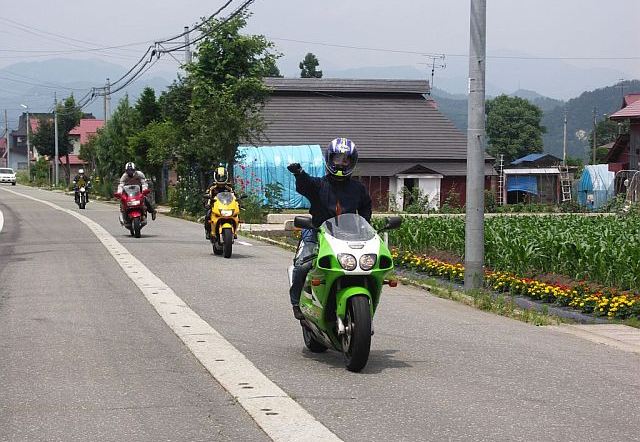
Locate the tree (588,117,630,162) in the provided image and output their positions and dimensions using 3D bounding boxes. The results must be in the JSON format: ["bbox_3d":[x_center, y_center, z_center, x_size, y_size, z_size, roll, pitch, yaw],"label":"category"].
[{"bbox_3d":[24.300,-5.300,140.000,4.600,6.600,4.600,0,2,0],"label":"tree"}]

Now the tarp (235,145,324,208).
[{"bbox_3d":[-1.750,-1.930,73.700,4.100,2.750,2.800,0,2,-16],"label":"tarp"}]

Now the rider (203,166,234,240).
[{"bbox_3d":[-1.790,-0.330,29.700,0.660,1.320,0.850,0,2,-10],"label":"rider"}]

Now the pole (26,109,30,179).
[{"bbox_3d":[-28.600,-7.500,165.000,0.270,7.100,0.270,0,2,0],"label":"pole"}]

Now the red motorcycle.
[{"bbox_3d":[-4.370,-0.230,39.000,0.800,1.200,2.100,0,2,-11],"label":"red motorcycle"}]

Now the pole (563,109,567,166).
[{"bbox_3d":[18.100,-4.930,125.000,0.220,6.700,0.220,0,2,0],"label":"pole"}]

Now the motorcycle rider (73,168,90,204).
[{"bbox_3d":[-9.500,-1.410,67.000,0.740,1.380,0.780,0,2,-10],"label":"motorcycle rider"}]

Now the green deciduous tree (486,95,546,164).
[{"bbox_3d":[13.200,-5.000,115.000,4.600,7.000,4.600,0,2,0],"label":"green deciduous tree"}]

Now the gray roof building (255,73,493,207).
[{"bbox_3d":[1.100,-4.270,94.200,15.500,7.400,9.000,0,2,-12],"label":"gray roof building"}]

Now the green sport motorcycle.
[{"bbox_3d":[0.125,0.490,12.620,0.750,1.140,2.050,0,2,-12],"label":"green sport motorcycle"}]

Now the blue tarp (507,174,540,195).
[{"bbox_3d":[11.100,-1.980,92.000,1.680,1.080,0.140,0,2,-6],"label":"blue tarp"}]

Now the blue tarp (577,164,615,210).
[{"bbox_3d":[12.600,-1.580,77.000,1.450,2.100,1.600,0,2,-16],"label":"blue tarp"}]

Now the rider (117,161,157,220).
[{"bbox_3d":[-4.120,-0.680,37.700,0.820,1.300,0.850,0,2,-10],"label":"rider"}]

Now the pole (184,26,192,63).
[{"bbox_3d":[-4.700,-3.600,60.000,0.260,6.600,0.260,0,2,0],"label":"pole"}]

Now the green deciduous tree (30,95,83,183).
[{"bbox_3d":[-21.100,-6.480,135.000,4.300,7.200,4.300,0,2,0],"label":"green deciduous tree"}]

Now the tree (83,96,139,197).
[{"bbox_3d":[-11.800,-4.200,95.000,3.400,5.900,3.400,0,2,0],"label":"tree"}]

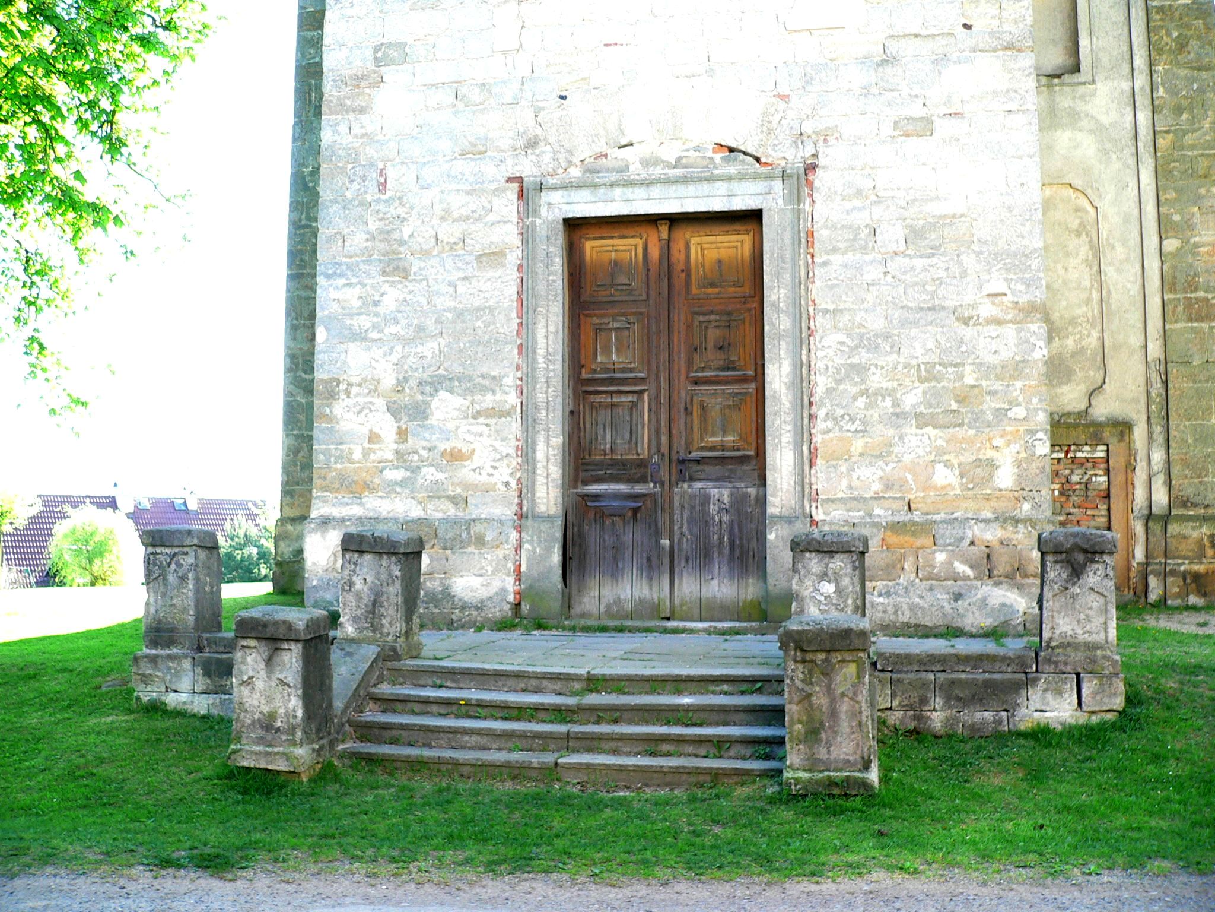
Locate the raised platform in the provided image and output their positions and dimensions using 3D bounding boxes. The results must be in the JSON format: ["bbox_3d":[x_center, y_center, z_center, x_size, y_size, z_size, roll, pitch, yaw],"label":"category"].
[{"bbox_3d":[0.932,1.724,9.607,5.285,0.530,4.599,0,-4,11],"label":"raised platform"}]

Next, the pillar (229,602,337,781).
[{"bbox_3d":[-1.931,1.393,7.534,0.479,0.882,0.435,0,-4,11],"label":"pillar"}]

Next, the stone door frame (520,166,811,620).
[{"bbox_3d":[0.553,-0.586,12.306,2.830,4.345,0.300,0,-4,11],"label":"stone door frame"}]

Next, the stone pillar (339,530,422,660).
[{"bbox_3d":[-1.567,0.972,8.766,0.460,0.841,0.403,0,-4,11],"label":"stone pillar"}]

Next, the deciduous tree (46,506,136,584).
[{"bbox_3d":[-17.116,2.950,42.000,3.029,2.713,2.877,0,-4,11],"label":"deciduous tree"}]

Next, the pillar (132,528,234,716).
[{"bbox_3d":[-3.181,1.202,9.443,0.535,1.284,0.491,0,-4,11],"label":"pillar"}]

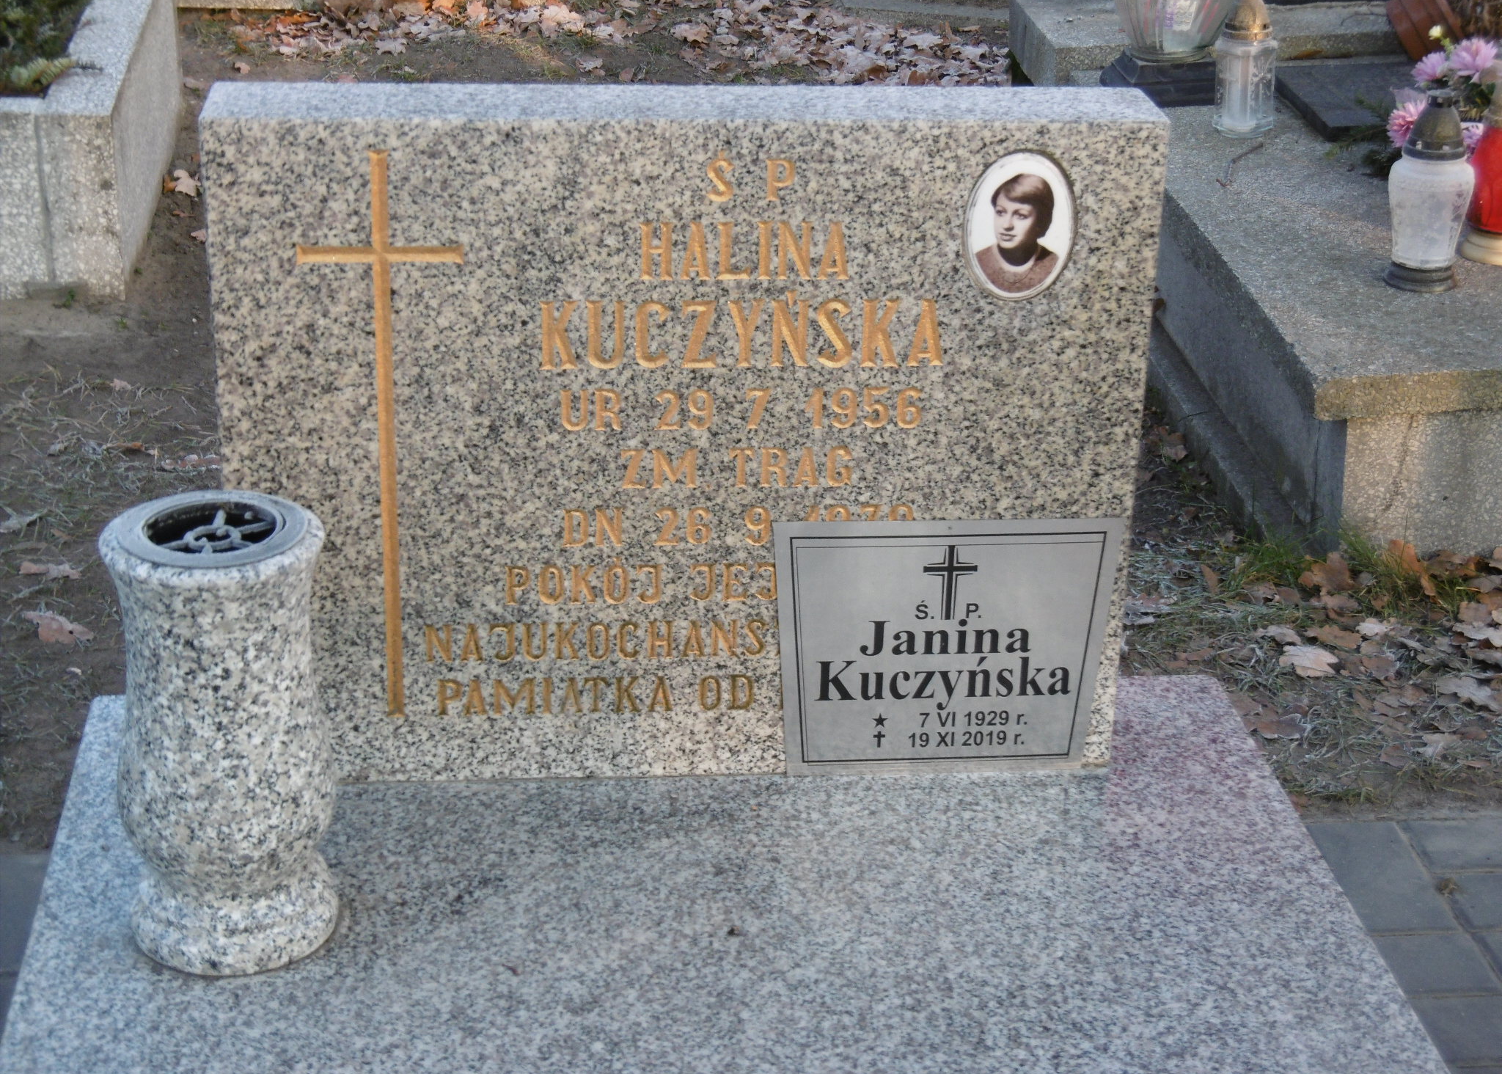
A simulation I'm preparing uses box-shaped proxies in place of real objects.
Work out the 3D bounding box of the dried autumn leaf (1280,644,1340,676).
[{"bbox_3d":[0.544,0.121,2.873,0.058,0.016,0.056,8,22,16],"label":"dried autumn leaf"}]

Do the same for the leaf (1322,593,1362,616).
[{"bbox_3d":[0.603,0.067,3.014,0.040,0.015,0.033,3,22,2],"label":"leaf"}]

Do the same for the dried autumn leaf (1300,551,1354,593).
[{"bbox_3d":[0.613,0.037,3.138,0.055,0.037,0.032,-1,22,-5],"label":"dried autumn leaf"}]

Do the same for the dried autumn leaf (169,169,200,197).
[{"bbox_3d":[-0.847,-0.529,4.413,0.050,0.030,0.065,-2,22,-11],"label":"dried autumn leaf"}]

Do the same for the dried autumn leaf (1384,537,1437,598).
[{"bbox_3d":[0.700,0.034,3.127,0.049,0.055,0.030,-1,22,-5],"label":"dried autumn leaf"}]

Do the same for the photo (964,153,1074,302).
[{"bbox_3d":[0.213,-0.244,2.337,0.090,0.122,0.012,-1,22,-7],"label":"photo"}]

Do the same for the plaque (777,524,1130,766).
[{"bbox_3d":[0.150,0.088,2.328,0.273,0.224,0.005,0,25,-5],"label":"plaque"}]

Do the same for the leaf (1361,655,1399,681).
[{"bbox_3d":[0.625,0.130,2.931,0.037,0.013,0.036,-1,22,-5],"label":"leaf"}]

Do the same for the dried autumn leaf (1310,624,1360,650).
[{"bbox_3d":[0.595,0.101,3.000,0.051,0.014,0.040,-1,22,-5],"label":"dried autumn leaf"}]

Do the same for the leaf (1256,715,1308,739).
[{"bbox_3d":[0.494,0.177,2.735,0.048,0.016,0.040,-4,22,-14],"label":"leaf"}]

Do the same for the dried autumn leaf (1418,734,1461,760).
[{"bbox_3d":[0.632,0.192,2.709,0.038,0.015,0.045,10,23,19],"label":"dried autumn leaf"}]

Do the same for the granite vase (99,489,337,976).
[{"bbox_3d":[-0.372,0.134,2.088,0.156,0.300,0.156,-1,22,-5],"label":"granite vase"}]

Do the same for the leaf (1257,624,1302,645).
[{"bbox_3d":[0.538,0.099,3.002,0.045,0.012,0.026,-1,22,-5],"label":"leaf"}]

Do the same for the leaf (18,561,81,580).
[{"bbox_3d":[-0.713,0.035,3.005,0.062,0.016,0.030,0,22,-4],"label":"leaf"}]

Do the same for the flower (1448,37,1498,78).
[{"bbox_3d":[0.999,-0.664,4.080,0.060,0.050,0.056,-1,22,-5],"label":"flower"}]

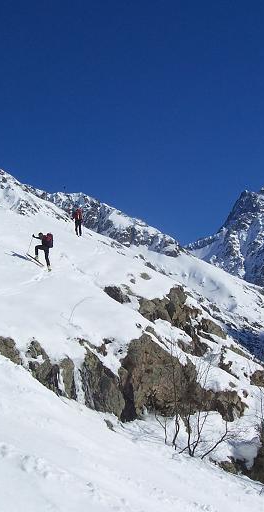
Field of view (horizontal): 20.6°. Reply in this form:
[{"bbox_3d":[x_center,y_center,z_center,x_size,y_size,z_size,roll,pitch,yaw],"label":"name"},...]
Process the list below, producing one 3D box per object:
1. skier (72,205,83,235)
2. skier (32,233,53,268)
[{"bbox_3d":[-3.194,-2.004,42.500,0.600,1.730,0.550,0,-4,6],"label":"skier"},{"bbox_3d":[-3.935,-0.199,32.000,0.800,1.650,0.600,-2,-4,22],"label":"skier"}]

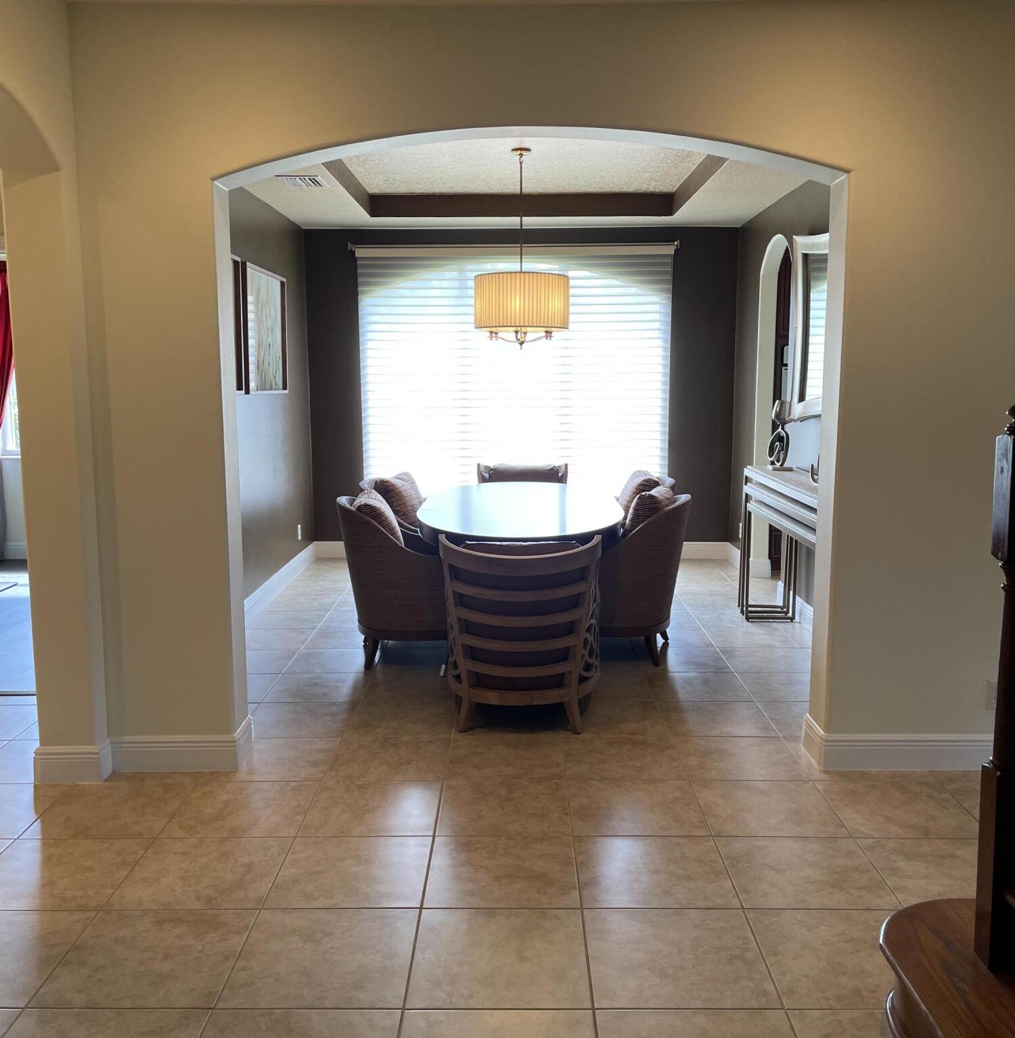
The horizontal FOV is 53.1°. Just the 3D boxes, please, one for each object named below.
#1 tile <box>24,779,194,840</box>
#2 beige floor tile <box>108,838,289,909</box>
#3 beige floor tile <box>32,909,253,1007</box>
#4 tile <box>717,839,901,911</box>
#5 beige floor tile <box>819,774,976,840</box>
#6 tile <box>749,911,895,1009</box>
[{"bbox_3d":[-1.392,1.030,3.595,0.455,0.012,0.451,0,8,0],"label":"tile"},{"bbox_3d":[-0.939,1.099,3.160,0.457,0.012,0.457,0,8,0],"label":"beige floor tile"},{"bbox_3d":[-0.931,1.146,2.665,0.455,0.010,0.455,0,8,1],"label":"beige floor tile"},{"bbox_3d":[0.909,1.092,3.145,0.457,0.012,0.457,0,8,0],"label":"tile"},{"bbox_3d":[1.352,1.005,3.537,0.450,0.010,0.450,0,8,1],"label":"beige floor tile"},{"bbox_3d":[0.901,1.153,2.676,0.455,0.012,0.451,0,8,0],"label":"tile"}]

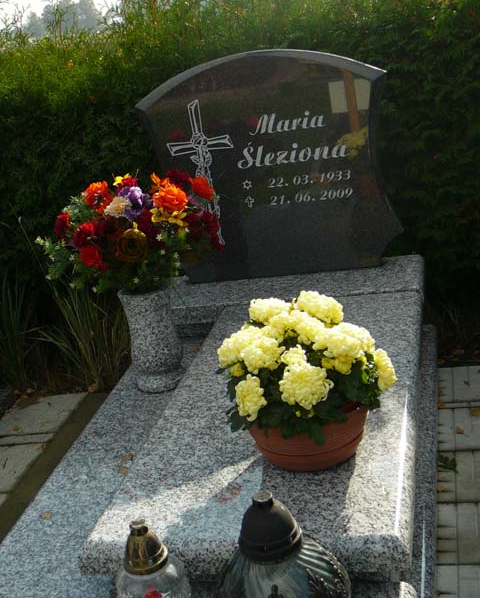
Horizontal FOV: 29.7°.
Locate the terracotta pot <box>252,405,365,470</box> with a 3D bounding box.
[{"bbox_3d":[0.148,0.269,1.944,0.272,0.118,0.272,-5,19,14],"label":"terracotta pot"}]

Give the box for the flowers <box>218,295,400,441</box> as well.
[{"bbox_3d":[0.138,0.137,1.897,0.370,0.285,0.360,-5,19,14],"label":"flowers"}]

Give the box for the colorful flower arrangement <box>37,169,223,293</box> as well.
[{"bbox_3d":[-0.328,-0.200,2.690,0.535,0.345,0.410,-5,19,14],"label":"colorful flower arrangement"}]

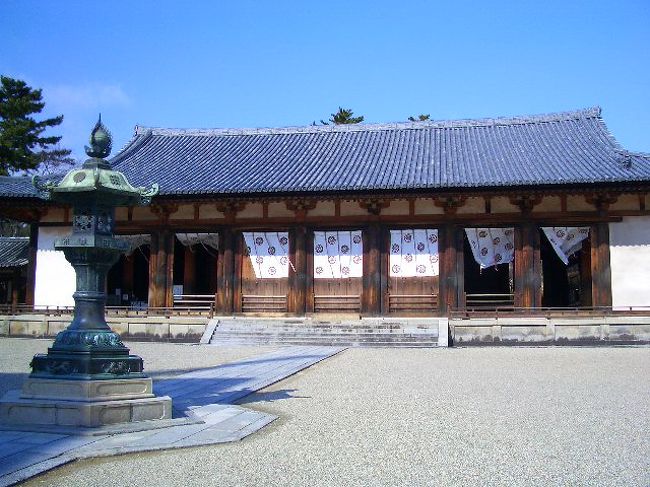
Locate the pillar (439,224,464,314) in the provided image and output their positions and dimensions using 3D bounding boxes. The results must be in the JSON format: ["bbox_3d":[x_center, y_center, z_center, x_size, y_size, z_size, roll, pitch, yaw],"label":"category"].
[{"bbox_3d":[6.321,1.317,32.960,1.149,4.597,0.750,-1,-6,7],"label":"pillar"}]

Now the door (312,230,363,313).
[{"bbox_3d":[0.655,1.464,33.750,2.563,4.269,0.150,-1,-6,7],"label":"door"}]

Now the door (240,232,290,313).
[{"bbox_3d":[-3.100,1.537,34.229,2.565,4.225,0.150,-1,-6,7],"label":"door"}]

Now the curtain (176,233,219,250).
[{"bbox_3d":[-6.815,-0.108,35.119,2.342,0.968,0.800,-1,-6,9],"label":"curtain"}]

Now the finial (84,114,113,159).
[{"bbox_3d":[-3.460,-1.645,10.100,0.400,0.690,0.390,-1,-6,7],"label":"finial"}]

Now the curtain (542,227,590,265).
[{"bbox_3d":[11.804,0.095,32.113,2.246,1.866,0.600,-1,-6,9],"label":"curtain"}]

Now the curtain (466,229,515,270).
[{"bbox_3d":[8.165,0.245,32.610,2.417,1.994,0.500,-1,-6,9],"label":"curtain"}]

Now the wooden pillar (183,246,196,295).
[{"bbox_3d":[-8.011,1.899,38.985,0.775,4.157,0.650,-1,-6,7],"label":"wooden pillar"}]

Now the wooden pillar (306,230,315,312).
[{"bbox_3d":[-0.754,1.482,34.169,0.420,4.430,0.420,0,-6,8],"label":"wooden pillar"}]

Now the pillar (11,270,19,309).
[{"bbox_3d":[-18.990,2.875,40.248,0.334,2.446,0.330,-1,-6,9],"label":"pillar"}]

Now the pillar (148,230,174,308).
[{"bbox_3d":[-8.628,1.438,34.726,1.362,4.393,0.600,-1,-6,9],"label":"pillar"}]

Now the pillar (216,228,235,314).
[{"bbox_3d":[-5.254,1.452,34.690,0.850,4.600,0.700,0,-6,8],"label":"pillar"}]

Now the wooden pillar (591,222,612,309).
[{"bbox_3d":[13.195,1.108,31.383,0.885,4.258,0.600,-1,-6,9],"label":"wooden pillar"}]

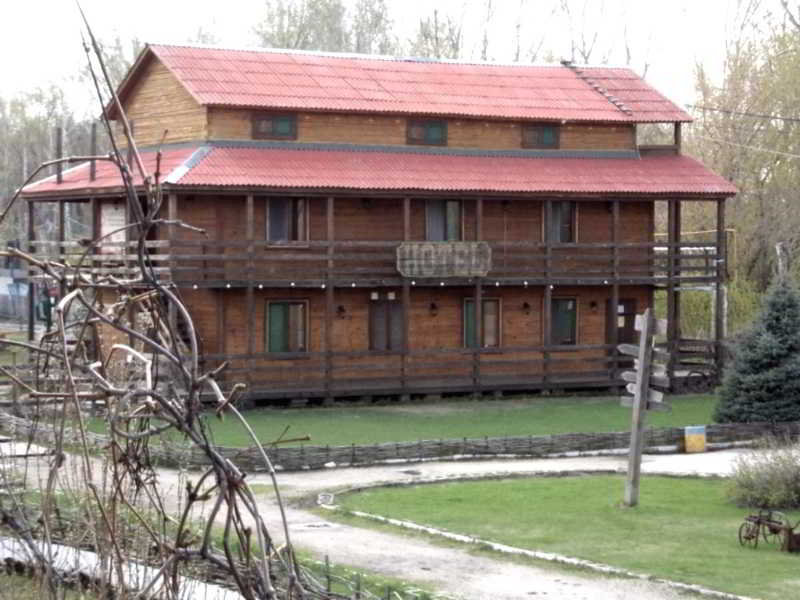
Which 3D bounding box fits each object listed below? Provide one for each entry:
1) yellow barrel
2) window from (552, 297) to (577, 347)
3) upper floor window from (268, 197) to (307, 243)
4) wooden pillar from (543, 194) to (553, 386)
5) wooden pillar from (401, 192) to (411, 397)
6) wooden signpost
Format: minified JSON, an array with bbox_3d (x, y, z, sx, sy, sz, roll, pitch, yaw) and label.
[{"bbox_3d":[5.527,2.592,35.468,0.410,0.510,0.410,0,1,9],"label":"yellow barrel"},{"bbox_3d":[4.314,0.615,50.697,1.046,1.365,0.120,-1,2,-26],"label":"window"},{"bbox_3d":[-2.999,-2.076,50.695,1.280,1.342,0.120,-1,2,-28],"label":"upper floor window"},{"bbox_3d":[4.166,-0.180,53.527,0.140,5.368,0.140,-1,2,-28],"label":"wooden pillar"},{"bbox_3d":[0.142,-0.112,51.368,0.140,5.356,0.140,-1,2,-28],"label":"wooden pillar"},{"bbox_3d":[3.565,1.585,28.002,0.700,2.900,0.300,5,1,-6],"label":"wooden signpost"}]

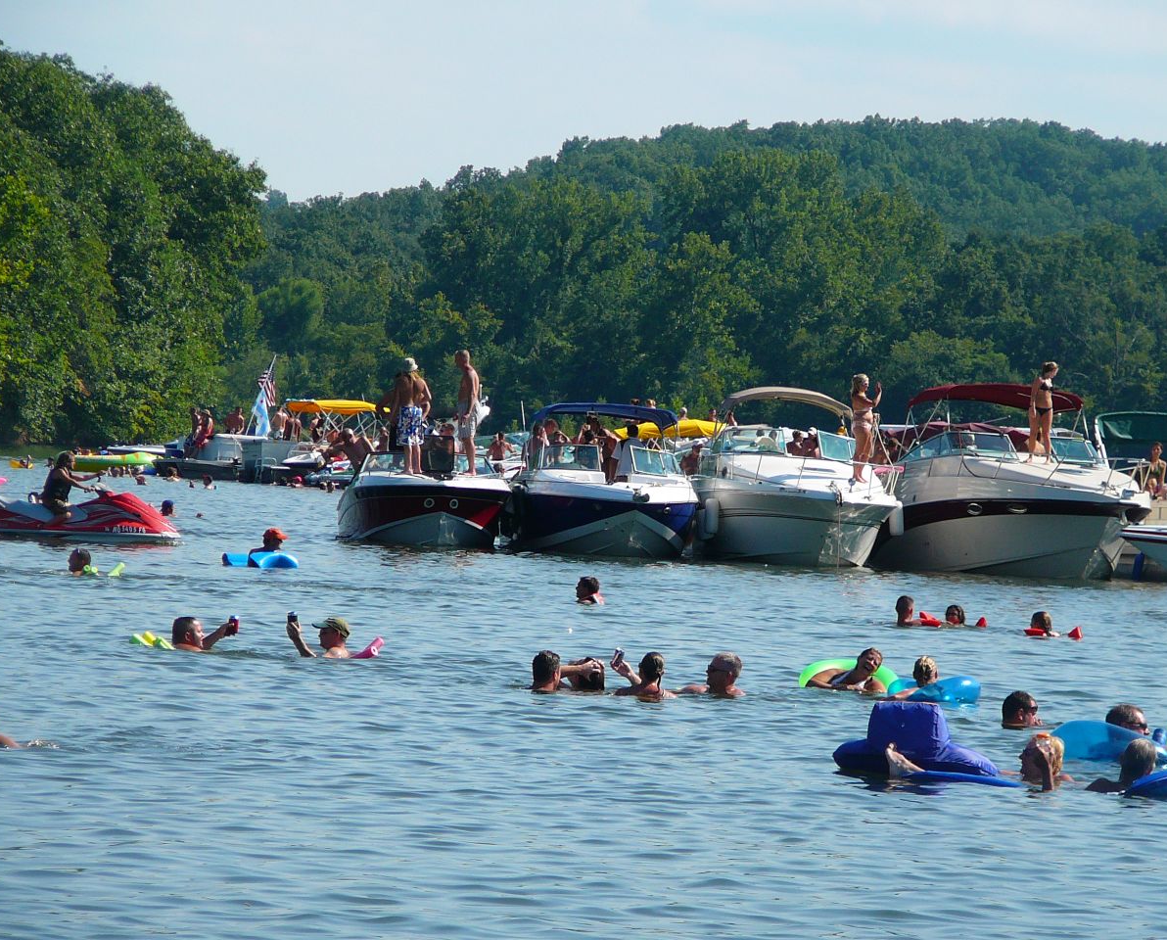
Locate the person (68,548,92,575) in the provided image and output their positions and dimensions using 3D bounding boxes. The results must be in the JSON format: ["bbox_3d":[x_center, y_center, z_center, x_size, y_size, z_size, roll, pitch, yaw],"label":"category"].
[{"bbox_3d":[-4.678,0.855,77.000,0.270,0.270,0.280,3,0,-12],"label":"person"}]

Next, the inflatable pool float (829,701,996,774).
[{"bbox_3d":[1.823,1.468,45.200,0.910,0.400,0.850,3,0,11],"label":"inflatable pool float"}]

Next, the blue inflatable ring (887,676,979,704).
[{"bbox_3d":[2.434,1.531,57.500,0.720,0.210,0.720,3,0,0],"label":"blue inflatable ring"}]

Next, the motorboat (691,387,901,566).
[{"bbox_3d":[2.922,0.118,124.950,2.600,2.750,7.700,3,0,-13],"label":"motorboat"}]

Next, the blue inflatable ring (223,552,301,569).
[{"bbox_3d":[-3.751,1.042,96.400,0.910,0.200,0.900,3,0,0],"label":"blue inflatable ring"}]

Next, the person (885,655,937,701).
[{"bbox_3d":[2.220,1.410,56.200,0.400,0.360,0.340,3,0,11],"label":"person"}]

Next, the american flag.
[{"bbox_3d":[-7.247,-1.986,190.000,0.480,1.150,0.250,3,0,0],"label":"american flag"}]

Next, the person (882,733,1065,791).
[{"bbox_3d":[2.134,1.602,45.000,1.050,0.380,0.480,3,0,-3],"label":"person"}]

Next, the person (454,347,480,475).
[{"bbox_3d":[-1.764,-0.874,125.500,0.420,1.860,0.480,3,0,9],"label":"person"}]

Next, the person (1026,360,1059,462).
[{"bbox_3d":[7.137,-0.899,129.000,0.470,1.580,0.380,3,0,-33],"label":"person"}]

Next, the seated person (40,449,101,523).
[{"bbox_3d":[-6.824,0.229,110.600,0.800,0.970,0.520,3,0,11],"label":"seated person"}]

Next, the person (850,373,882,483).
[{"bbox_3d":[4.242,-0.632,124.500,0.450,1.640,0.450,3,0,16],"label":"person"}]

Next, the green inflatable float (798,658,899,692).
[{"bbox_3d":[1.901,1.471,59.300,0.760,0.240,0.760,3,0,0],"label":"green inflatable float"}]

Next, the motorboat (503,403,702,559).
[{"bbox_3d":[0.214,0.190,125.345,2.550,2.350,7.200,3,0,-10],"label":"motorboat"}]

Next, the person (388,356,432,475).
[{"bbox_3d":[-2.608,-0.823,125.500,0.550,1.740,0.360,3,0,0],"label":"person"}]

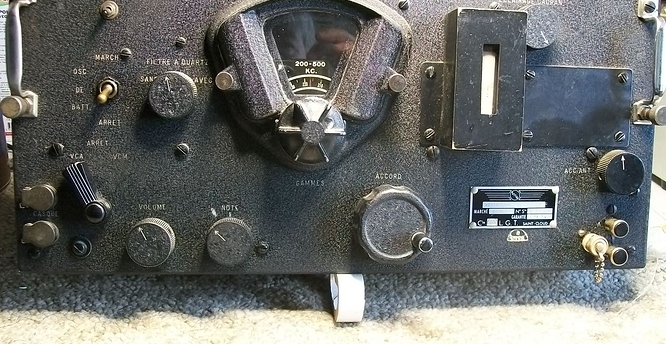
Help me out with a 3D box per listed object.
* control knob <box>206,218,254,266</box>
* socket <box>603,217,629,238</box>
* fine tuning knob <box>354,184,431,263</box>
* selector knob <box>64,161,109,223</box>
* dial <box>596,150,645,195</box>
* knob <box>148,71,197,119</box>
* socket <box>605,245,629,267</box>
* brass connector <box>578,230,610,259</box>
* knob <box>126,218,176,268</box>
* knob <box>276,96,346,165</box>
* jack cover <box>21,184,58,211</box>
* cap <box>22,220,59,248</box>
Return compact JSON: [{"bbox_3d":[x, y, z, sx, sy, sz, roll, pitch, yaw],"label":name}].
[{"bbox_3d":[-0.073,0.050,0.491,0.033,0.033,0.013,0,6,-5],"label":"control knob"},{"bbox_3d":[0.207,0.040,0.509,0.013,0.013,0.021,0,6,-5],"label":"socket"},{"bbox_3d":[0.045,0.038,0.489,0.056,0.056,0.035,0,6,-5],"label":"fine tuning knob"},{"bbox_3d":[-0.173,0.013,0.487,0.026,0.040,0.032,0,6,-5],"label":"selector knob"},{"bbox_3d":[0.211,0.001,0.509,0.033,0.033,0.013,0,6,-5],"label":"dial"},{"bbox_3d":[-0.110,-0.052,0.478,0.033,0.033,0.013,0,6,-5],"label":"knob"},{"bbox_3d":[0.207,0.061,0.511,0.013,0.013,0.021,0,6,-5],"label":"socket"},{"bbox_3d":[0.200,0.056,0.531,0.013,0.015,0.020,0,6,-5],"label":"brass connector"},{"bbox_3d":[-0.128,0.050,0.487,0.033,0.033,0.013,0,6,-5],"label":"knob"},{"bbox_3d":[-0.015,-0.029,0.490,0.046,0.046,0.026,0,6,-5],"label":"knob"},{"bbox_3d":[-0.211,0.018,0.497,0.022,0.018,0.010,0,6,-5],"label":"jack cover"},{"bbox_3d":[-0.210,0.045,0.500,0.022,0.018,0.010,0,6,-5],"label":"cap"}]

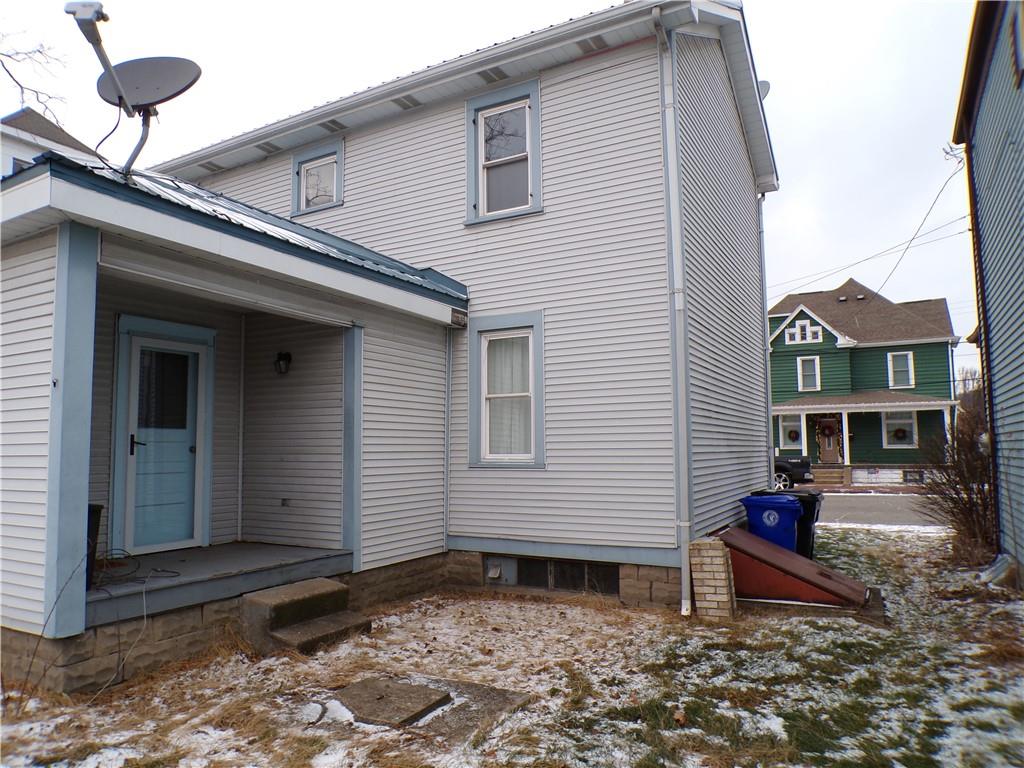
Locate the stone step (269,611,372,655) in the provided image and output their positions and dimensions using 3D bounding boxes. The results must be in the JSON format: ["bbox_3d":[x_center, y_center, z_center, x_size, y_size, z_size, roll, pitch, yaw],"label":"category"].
[{"bbox_3d":[-1.493,2.007,5.708,0.290,0.150,0.850,-4,-6,29],"label":"stone step"}]

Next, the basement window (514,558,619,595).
[{"bbox_3d":[0.556,1.999,7.352,1.170,0.300,0.080,-4,-6,29],"label":"basement window"}]

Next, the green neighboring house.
[{"bbox_3d":[17.122,-0.465,35.054,8.000,10.350,10.800,-4,-6,29],"label":"green neighboring house"}]

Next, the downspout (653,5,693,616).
[{"bbox_3d":[1.541,-0.787,6.825,0.100,5.890,0.300,-4,-6,29],"label":"downspout"}]

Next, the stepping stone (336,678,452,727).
[{"bbox_3d":[-0.798,1.920,4.272,0.660,0.058,0.590,-4,-6,29],"label":"stepping stone"}]

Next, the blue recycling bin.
[{"bbox_3d":[3.283,1.917,8.855,0.680,1.000,0.610,-4,-6,29],"label":"blue recycling bin"}]

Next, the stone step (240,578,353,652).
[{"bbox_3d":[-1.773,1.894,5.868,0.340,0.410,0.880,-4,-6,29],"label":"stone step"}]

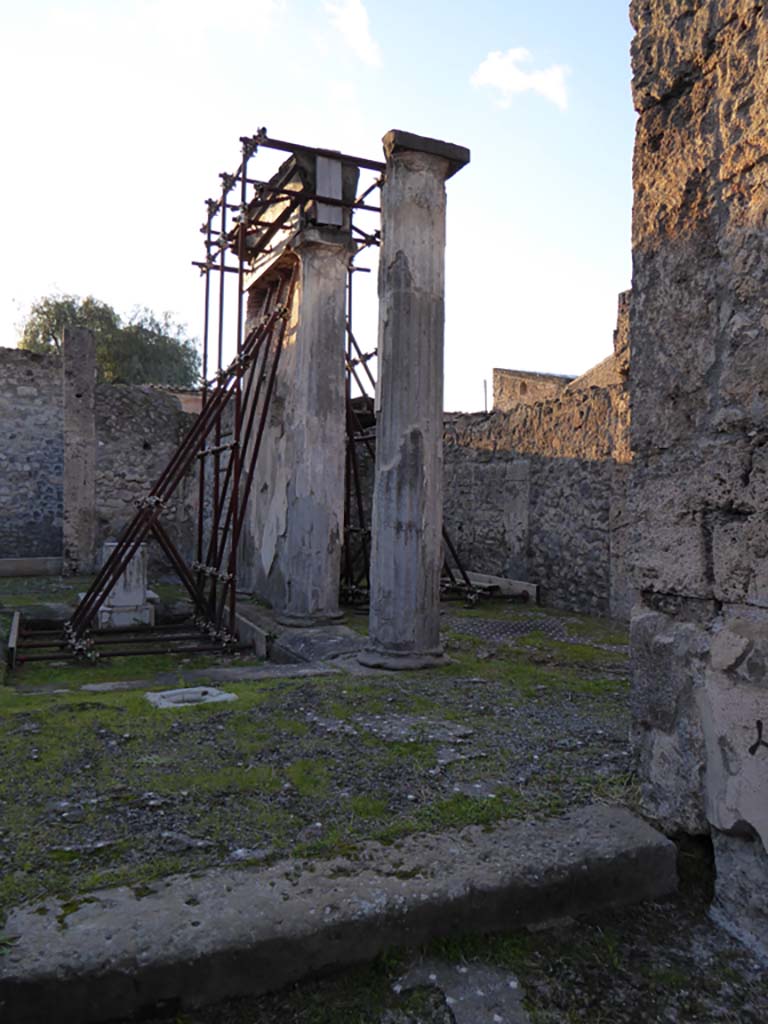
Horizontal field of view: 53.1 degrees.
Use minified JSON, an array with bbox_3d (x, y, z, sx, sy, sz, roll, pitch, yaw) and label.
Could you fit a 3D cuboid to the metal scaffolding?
[{"bbox_3d":[-1.186,-1.309,9.025,5.580,5.480,2.200,1,-1,-27],"label":"metal scaffolding"}]

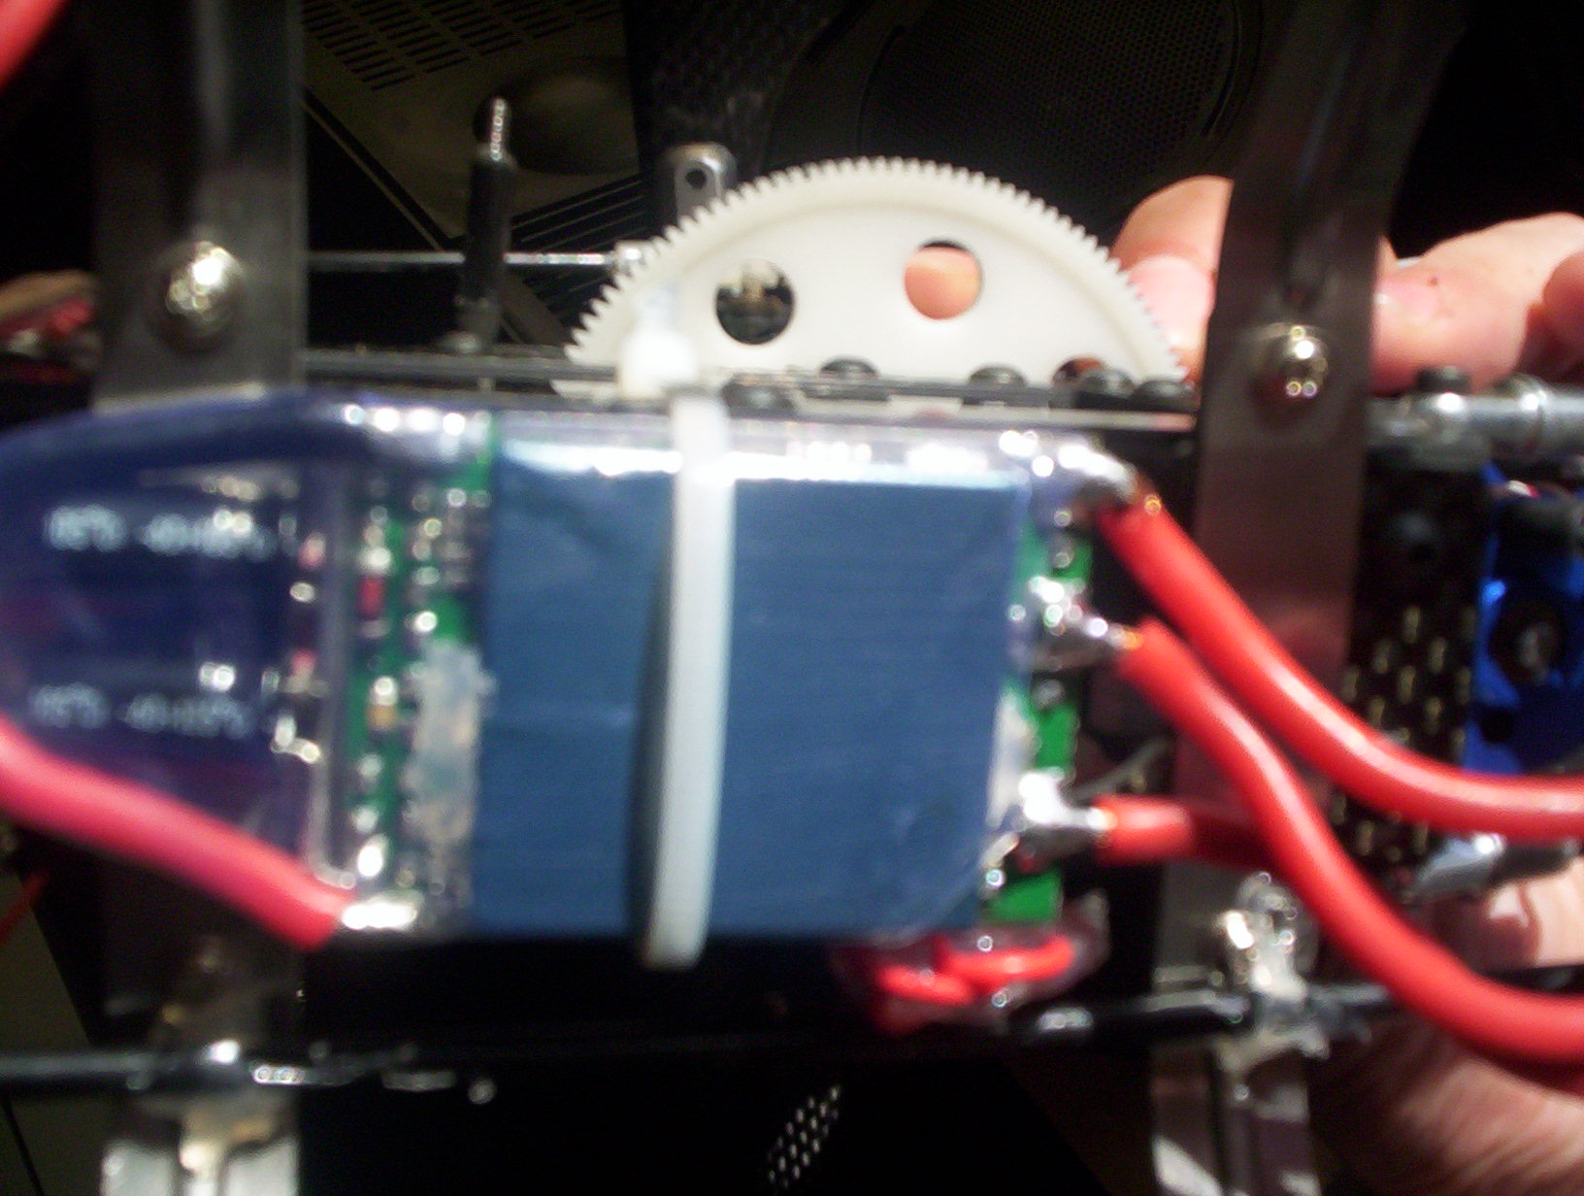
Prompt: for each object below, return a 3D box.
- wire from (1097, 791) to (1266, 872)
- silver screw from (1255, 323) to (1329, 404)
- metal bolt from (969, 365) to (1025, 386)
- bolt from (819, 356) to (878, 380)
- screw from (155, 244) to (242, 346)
[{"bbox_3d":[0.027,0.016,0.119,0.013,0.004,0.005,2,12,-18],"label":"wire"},{"bbox_3d":[0.037,-0.017,0.128,0.006,0.006,0.003,3,12,-11],"label":"silver screw"},{"bbox_3d":[0.019,-0.020,0.159,0.005,0.002,0.005,3,12,-11],"label":"metal bolt"},{"bbox_3d":[0.005,-0.020,0.156,0.005,0.002,0.005,3,12,-11],"label":"bolt"},{"bbox_3d":[-0.039,-0.020,0.114,0.006,0.006,0.003,3,12,-11],"label":"screw"}]

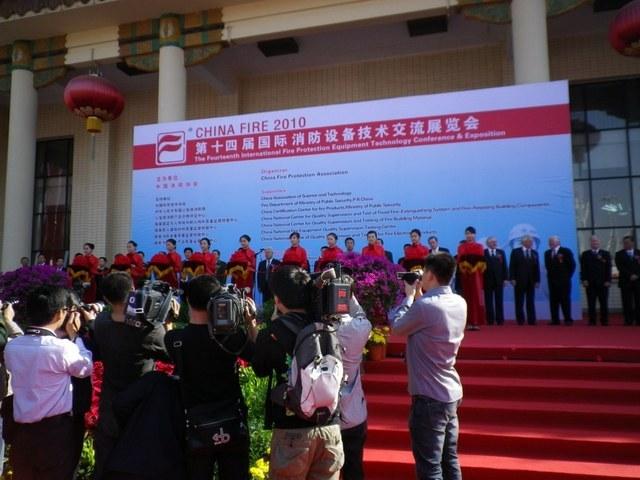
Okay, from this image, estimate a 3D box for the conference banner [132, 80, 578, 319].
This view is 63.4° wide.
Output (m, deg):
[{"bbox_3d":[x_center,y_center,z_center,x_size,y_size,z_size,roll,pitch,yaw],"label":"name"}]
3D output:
[{"bbox_3d":[0.235,-0.709,12.630,10.950,5.250,0.150,-2,-6,15],"label":"conference banner"}]

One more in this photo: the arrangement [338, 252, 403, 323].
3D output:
[{"bbox_3d":[0.683,0.737,7.000,0.950,1.100,0.920,-2,-6,15],"label":"arrangement"}]

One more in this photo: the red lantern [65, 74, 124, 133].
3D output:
[{"bbox_3d":[-6.775,-4.077,15.486,1.660,1.650,1.660,-2,-6,15],"label":"red lantern"}]

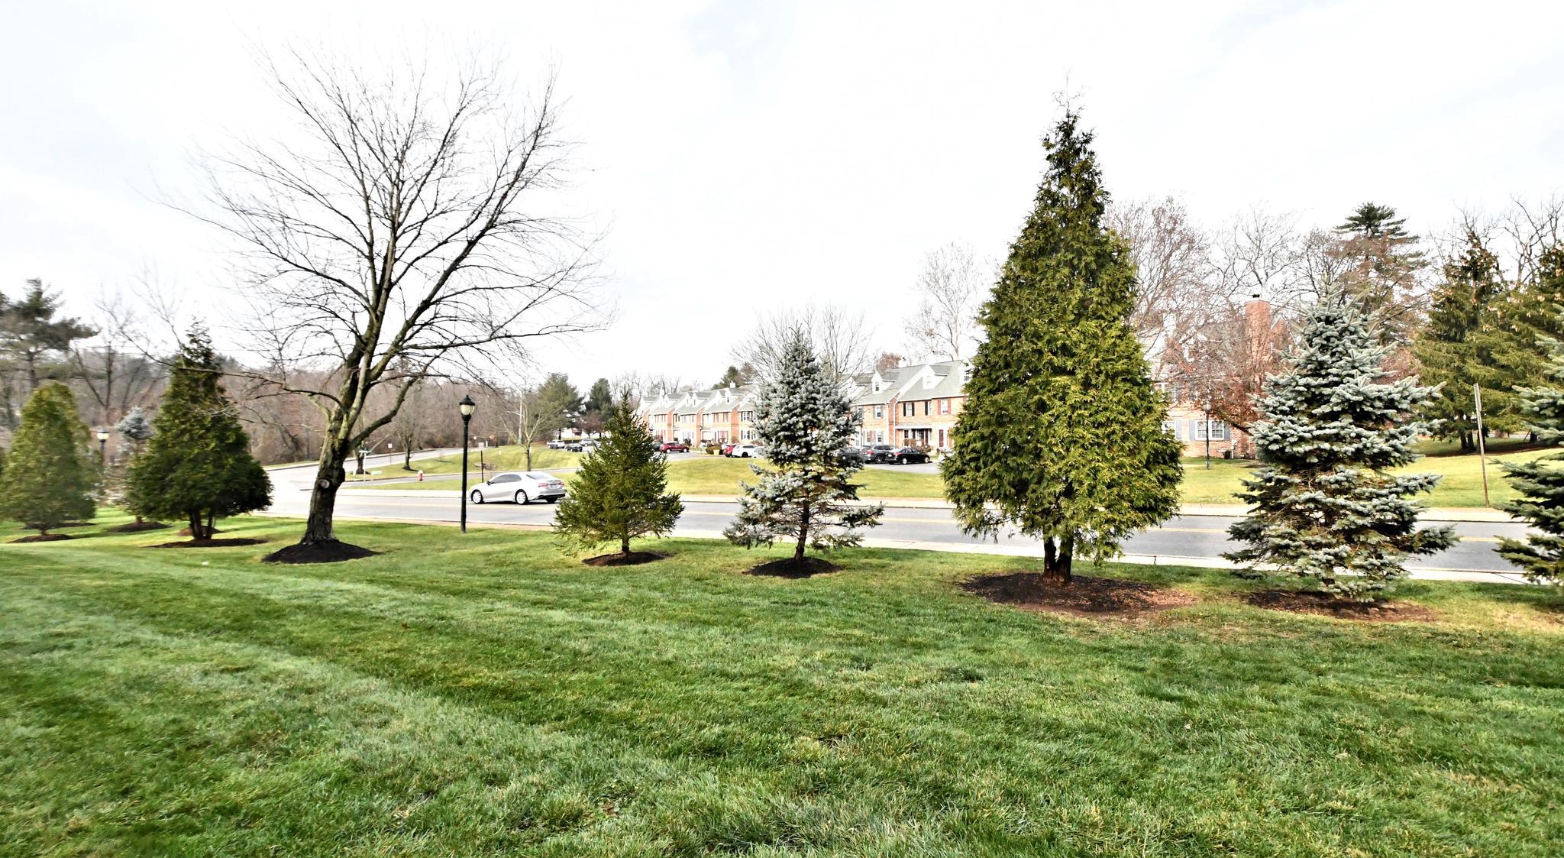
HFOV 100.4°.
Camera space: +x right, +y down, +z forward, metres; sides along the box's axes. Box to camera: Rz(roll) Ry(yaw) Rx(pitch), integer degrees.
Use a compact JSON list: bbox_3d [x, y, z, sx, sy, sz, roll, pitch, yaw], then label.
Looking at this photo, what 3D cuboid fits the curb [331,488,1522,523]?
[{"bbox_3d":[-4.750,3.080,28.700,52.000,0.250,1.600,-2,-1,29],"label":"curb"}]

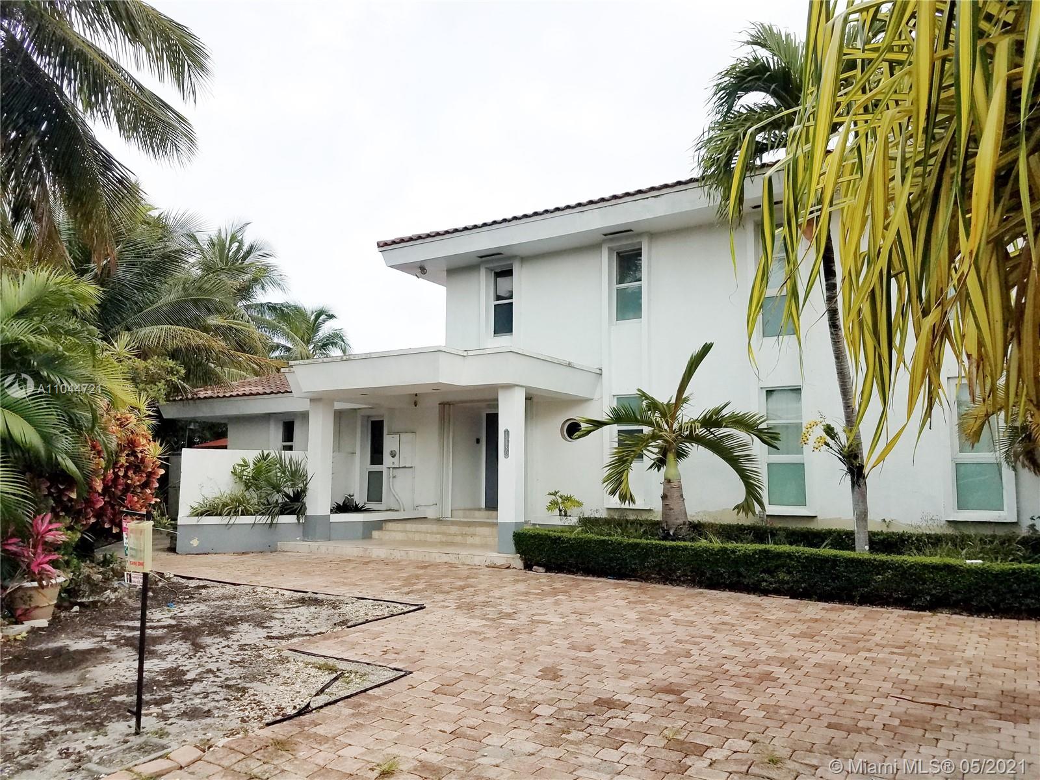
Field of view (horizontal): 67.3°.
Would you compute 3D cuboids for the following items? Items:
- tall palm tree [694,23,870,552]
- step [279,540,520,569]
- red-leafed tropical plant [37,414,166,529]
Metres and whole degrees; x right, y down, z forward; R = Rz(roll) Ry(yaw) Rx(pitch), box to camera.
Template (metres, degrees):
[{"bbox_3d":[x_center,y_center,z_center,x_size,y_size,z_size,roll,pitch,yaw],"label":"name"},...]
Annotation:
[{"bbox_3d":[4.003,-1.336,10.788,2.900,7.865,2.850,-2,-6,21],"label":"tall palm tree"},{"bbox_3d":[-1.902,2.826,13.700,4.968,0.170,1.250,-2,-6,26],"label":"step"},{"bbox_3d":[-6.701,1.492,12.514,1.850,2.350,1.750,4,-7,-28],"label":"red-leafed tropical plant"}]

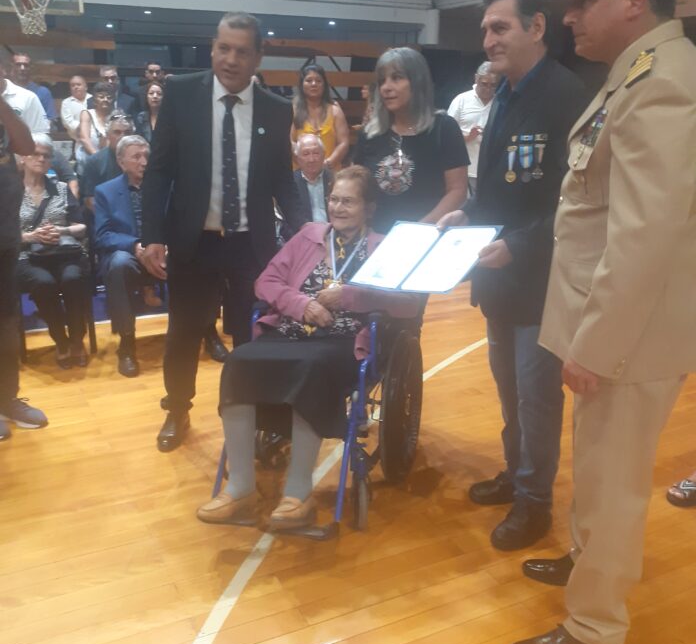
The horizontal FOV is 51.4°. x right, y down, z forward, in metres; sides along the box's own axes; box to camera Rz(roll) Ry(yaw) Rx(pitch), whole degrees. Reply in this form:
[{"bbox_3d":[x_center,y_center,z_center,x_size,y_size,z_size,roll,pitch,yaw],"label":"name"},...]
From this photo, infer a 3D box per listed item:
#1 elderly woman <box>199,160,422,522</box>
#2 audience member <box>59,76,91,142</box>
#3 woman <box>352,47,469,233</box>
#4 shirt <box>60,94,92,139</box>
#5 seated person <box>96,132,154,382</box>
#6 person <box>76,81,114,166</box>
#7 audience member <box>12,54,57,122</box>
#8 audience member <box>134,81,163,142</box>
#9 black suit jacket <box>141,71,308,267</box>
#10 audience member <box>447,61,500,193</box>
[{"bbox_3d":[-0.110,0.025,2.655,0.600,1.160,0.820,8,19,22],"label":"elderly woman"},{"bbox_3d":[-2.701,-1.720,7.434,0.520,1.630,0.350,-6,19,-21],"label":"audience member"},{"bbox_3d":[0.232,-0.275,3.032,0.500,1.640,0.420,8,19,22],"label":"woman"},{"bbox_3d":[-2.714,-1.924,7.364,0.500,0.680,0.300,-6,19,-21],"label":"shirt"},{"bbox_3d":[-1.154,-0.418,4.092,0.580,1.230,0.800,-8,20,-26],"label":"seated person"},{"bbox_3d":[-2.147,-1.381,6.528,0.480,1.550,0.350,-7,19,-24],"label":"person"},{"bbox_3d":[-2.894,-1.578,6.770,0.540,1.760,0.350,-6,19,-21],"label":"audience member"},{"bbox_3d":[-1.761,-1.482,6.828,0.480,1.570,0.320,-5,19,-17],"label":"audience member"},{"bbox_3d":[-0.490,-0.636,2.979,0.640,0.780,0.340,0,18,-3],"label":"black suit jacket"},{"bbox_3d":[0.885,-0.910,4.975,0.560,1.680,0.400,3,18,5],"label":"audience member"}]

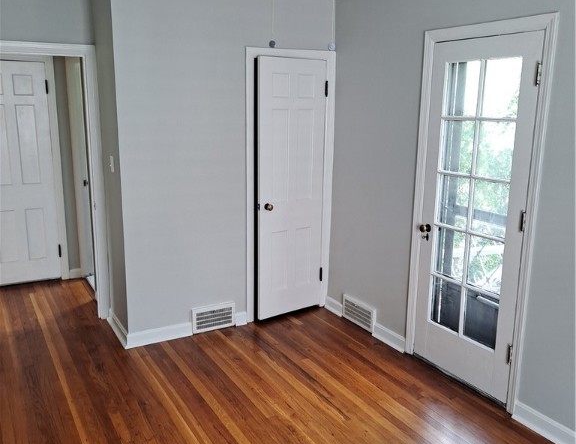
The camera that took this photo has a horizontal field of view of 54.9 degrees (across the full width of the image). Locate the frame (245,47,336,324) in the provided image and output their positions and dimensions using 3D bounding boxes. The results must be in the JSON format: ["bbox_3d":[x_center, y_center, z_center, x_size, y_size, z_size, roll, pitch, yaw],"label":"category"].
[{"bbox_3d":[0.000,-0.266,4.385,0.752,2.097,0.090,-6,14,-29],"label":"frame"}]

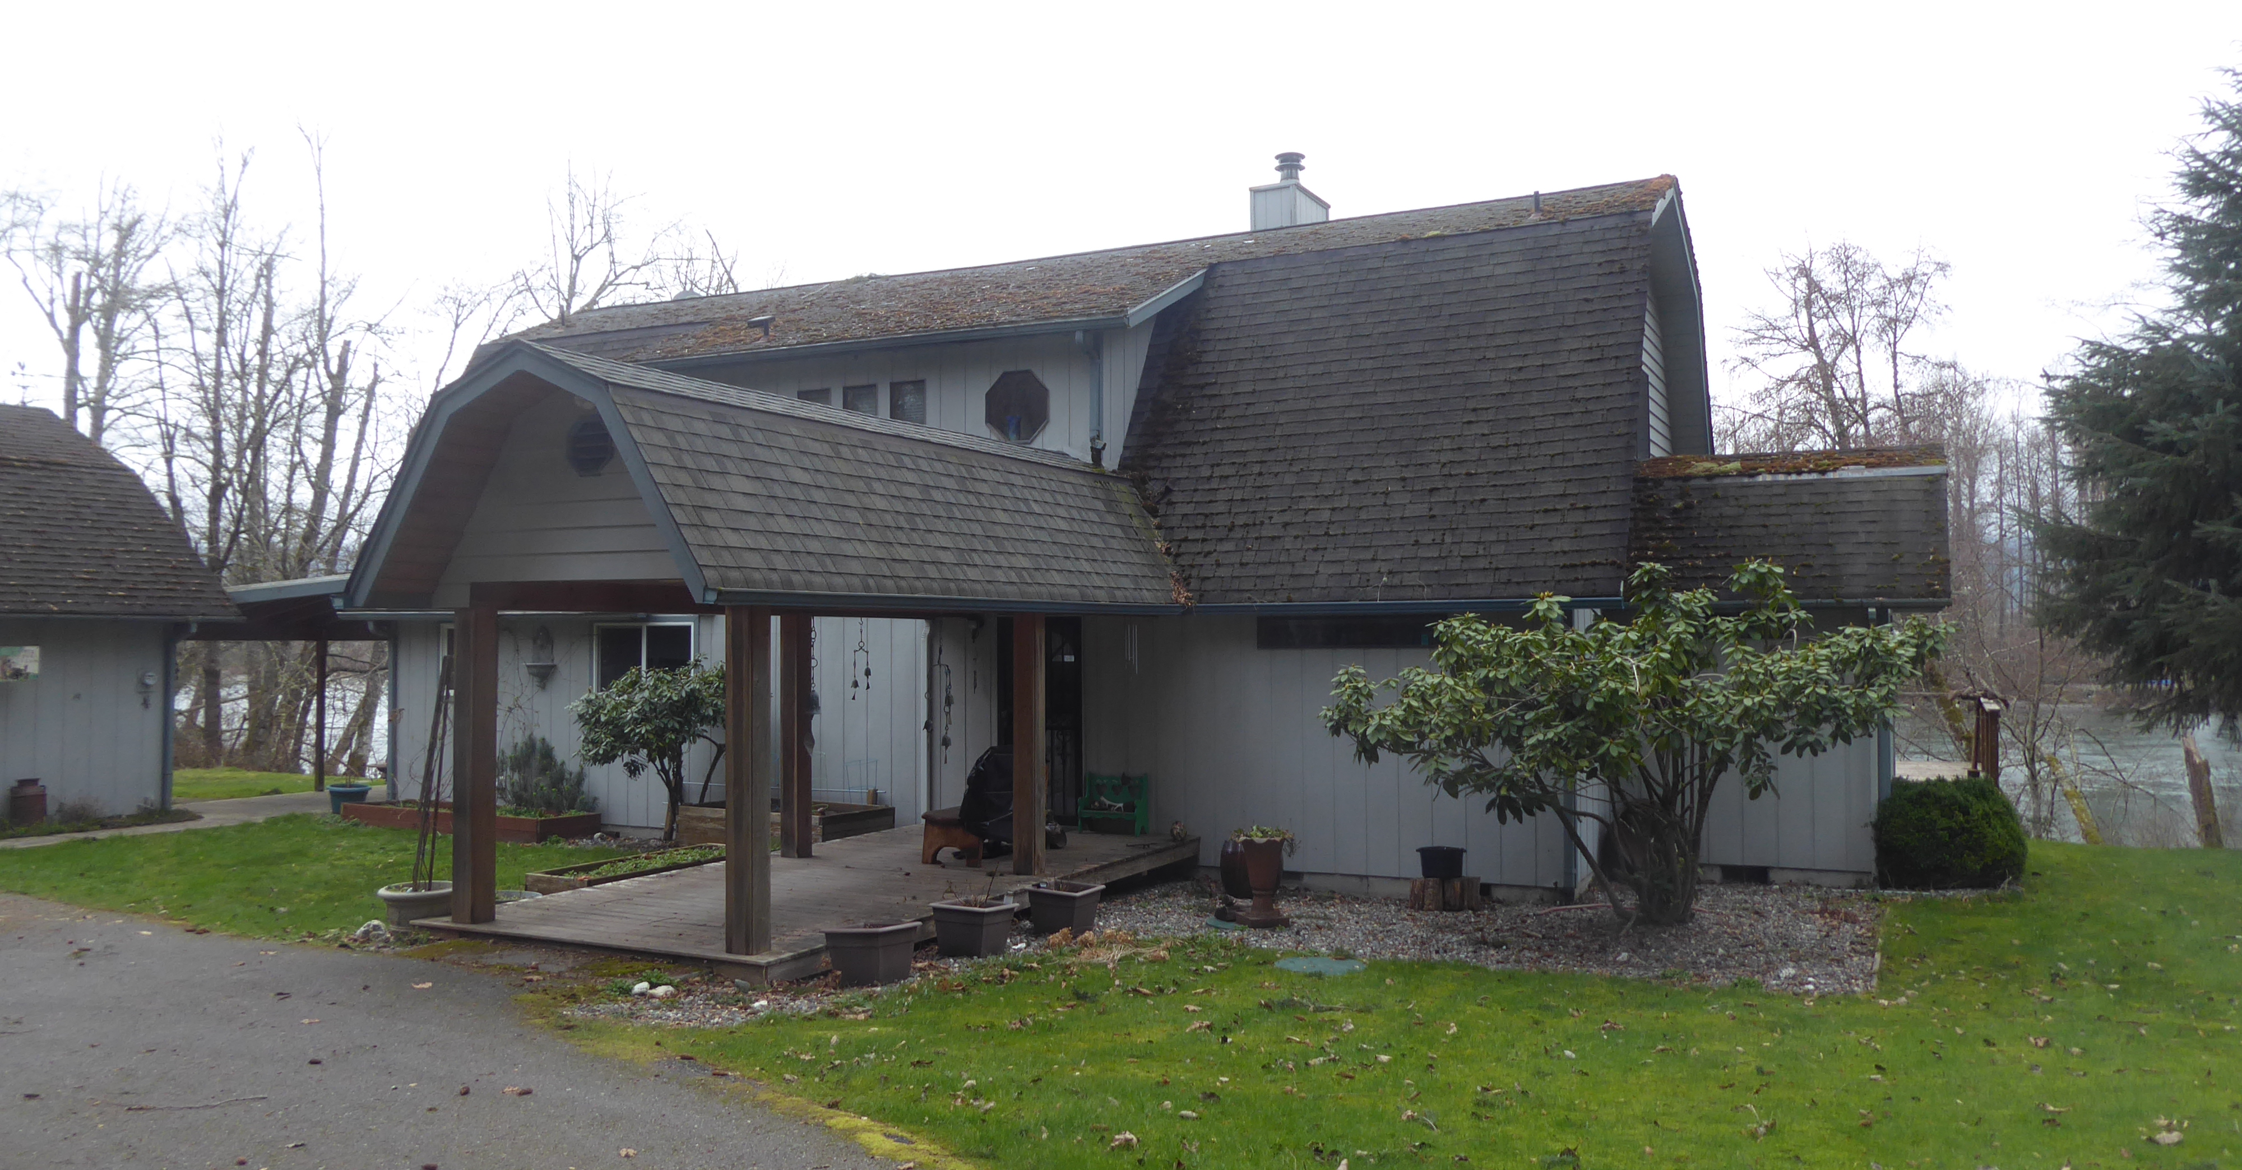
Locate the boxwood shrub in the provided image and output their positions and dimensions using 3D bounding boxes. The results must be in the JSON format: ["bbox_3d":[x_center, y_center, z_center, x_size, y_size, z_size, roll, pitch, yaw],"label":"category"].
[{"bbox_3d":[7.671,2.288,14.378,1.250,1.009,1.220,-1,-2,28],"label":"boxwood shrub"}]

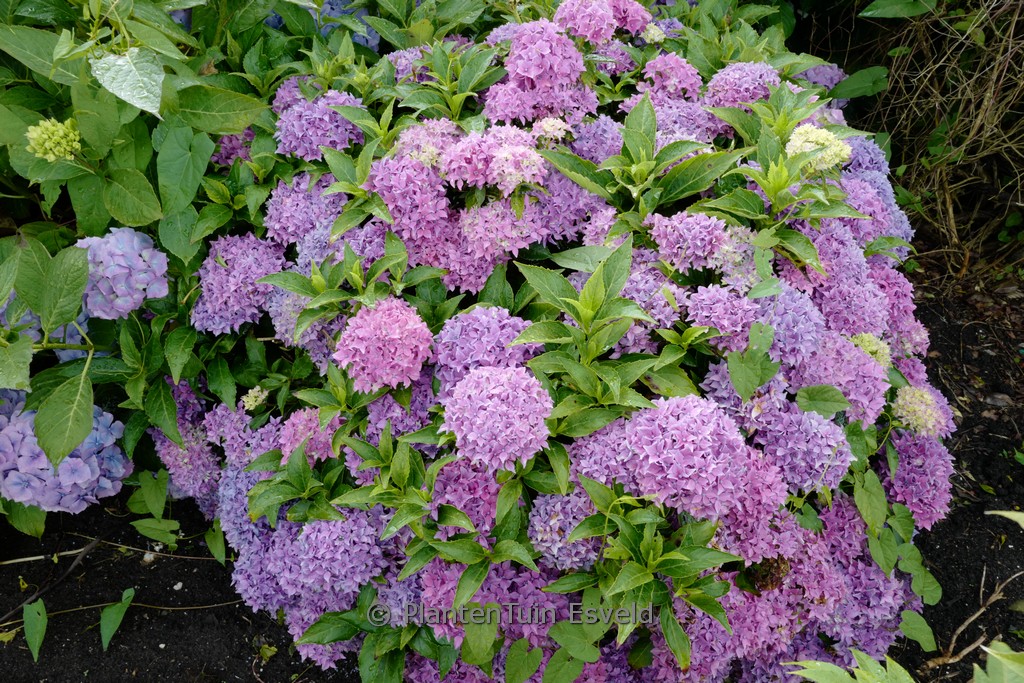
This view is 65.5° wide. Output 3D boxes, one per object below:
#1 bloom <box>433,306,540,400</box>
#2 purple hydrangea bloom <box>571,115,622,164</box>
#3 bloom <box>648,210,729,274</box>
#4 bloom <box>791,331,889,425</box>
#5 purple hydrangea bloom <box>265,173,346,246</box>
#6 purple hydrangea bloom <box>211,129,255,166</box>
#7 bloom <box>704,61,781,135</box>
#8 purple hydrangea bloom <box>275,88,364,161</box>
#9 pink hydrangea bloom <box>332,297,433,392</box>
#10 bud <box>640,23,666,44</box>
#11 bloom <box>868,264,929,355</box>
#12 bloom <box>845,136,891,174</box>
[{"bbox_3d":[-0.039,0.017,1.210,0.160,0.130,0.150,0,37,0],"label":"bloom"},{"bbox_3d":[0.169,-0.398,1.570,0.115,0.100,0.115,0,35,0],"label":"purple hydrangea bloom"},{"bbox_3d":[0.332,-0.188,1.500,0.150,0.115,0.140,0,36,0],"label":"bloom"},{"bbox_3d":[0.559,0.061,1.360,0.165,0.145,0.155,0,36,0],"label":"bloom"},{"bbox_3d":[-0.360,-0.230,1.390,0.145,0.130,0.140,0,37,0],"label":"purple hydrangea bloom"},{"bbox_3d":[-0.552,-0.385,1.580,0.110,0.095,0.110,0,37,0],"label":"purple hydrangea bloom"},{"bbox_3d":[0.440,-0.464,1.520,0.145,0.125,0.140,0,37,0],"label":"bloom"},{"bbox_3d":[-0.382,-0.430,1.580,0.165,0.130,0.150,0,35,0],"label":"purple hydrangea bloom"},{"bbox_3d":[-0.208,0.005,1.280,0.160,0.145,0.155,0,36,0],"label":"pink hydrangea bloom"},{"bbox_3d":[0.355,-0.773,2.000,0.066,0.050,0.062,0,36,0],"label":"bud"},{"bbox_3d":[0.680,-0.057,1.420,0.140,0.140,0.140,0,37,0],"label":"bloom"},{"bbox_3d":[0.748,-0.388,1.680,0.110,0.095,0.110,0,35,0],"label":"bloom"}]

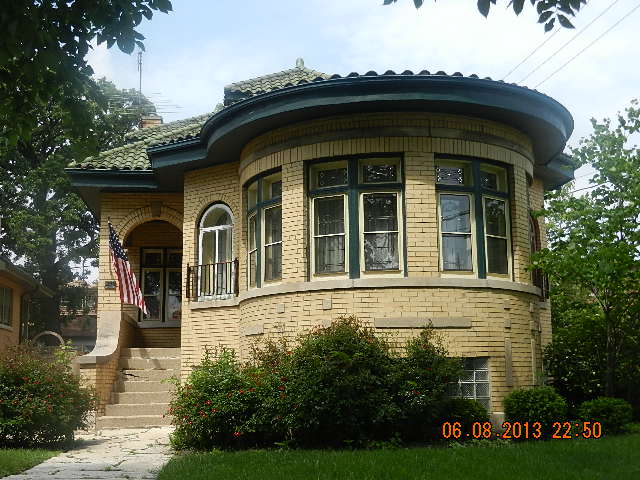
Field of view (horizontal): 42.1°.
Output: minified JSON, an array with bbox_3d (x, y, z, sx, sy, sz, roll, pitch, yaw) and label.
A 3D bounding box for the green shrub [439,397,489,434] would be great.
[{"bbox_3d":[1.854,2.286,10.615,0.680,0.518,0.650,-1,-9,0],"label":"green shrub"}]

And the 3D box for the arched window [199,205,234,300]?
[{"bbox_3d":[-1.781,0.192,14.309,0.845,1.651,0.150,-8,-12,36],"label":"arched window"}]

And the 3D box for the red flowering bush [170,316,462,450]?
[{"bbox_3d":[-0.034,1.749,10.353,3.500,1.542,1.600,-1,-9,0],"label":"red flowering bush"}]

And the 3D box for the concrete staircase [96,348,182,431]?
[{"bbox_3d":[-2.981,2.519,14.498,1.300,1.360,2.050,0,-9,-3],"label":"concrete staircase"}]

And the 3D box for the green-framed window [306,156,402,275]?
[{"bbox_3d":[0.468,-0.301,10.982,1.310,1.630,0.180,-3,-10,15],"label":"green-framed window"}]

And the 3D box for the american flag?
[{"bbox_3d":[-3.524,0.503,15.231,0.660,1.660,0.600,-1,-9,0],"label":"american flag"}]

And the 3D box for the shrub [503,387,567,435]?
[{"bbox_3d":[2.846,2.266,10.971,0.850,0.646,0.820,-1,-9,0],"label":"shrub"}]

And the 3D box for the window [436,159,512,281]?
[{"bbox_3d":[2.229,-0.290,11.747,1.356,1.700,0.227,5,-11,-32],"label":"window"}]

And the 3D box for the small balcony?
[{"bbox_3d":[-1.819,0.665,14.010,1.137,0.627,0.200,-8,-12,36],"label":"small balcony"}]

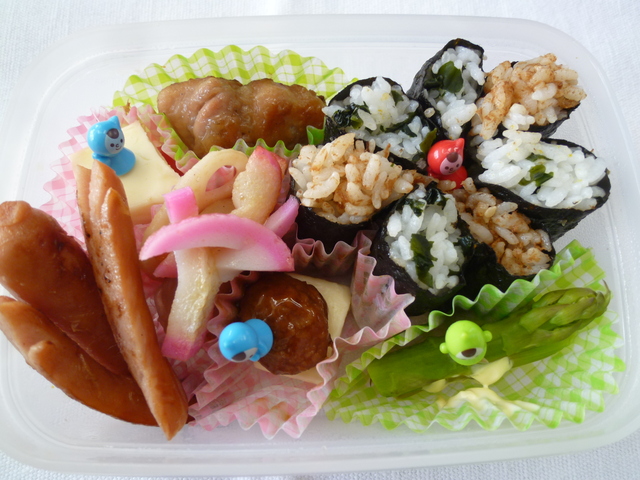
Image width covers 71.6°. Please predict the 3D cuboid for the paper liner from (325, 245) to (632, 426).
[{"bbox_3d":[0.053,0.033,0.150,0.094,0.027,0.055,-17,78,-4],"label":"paper liner"}]

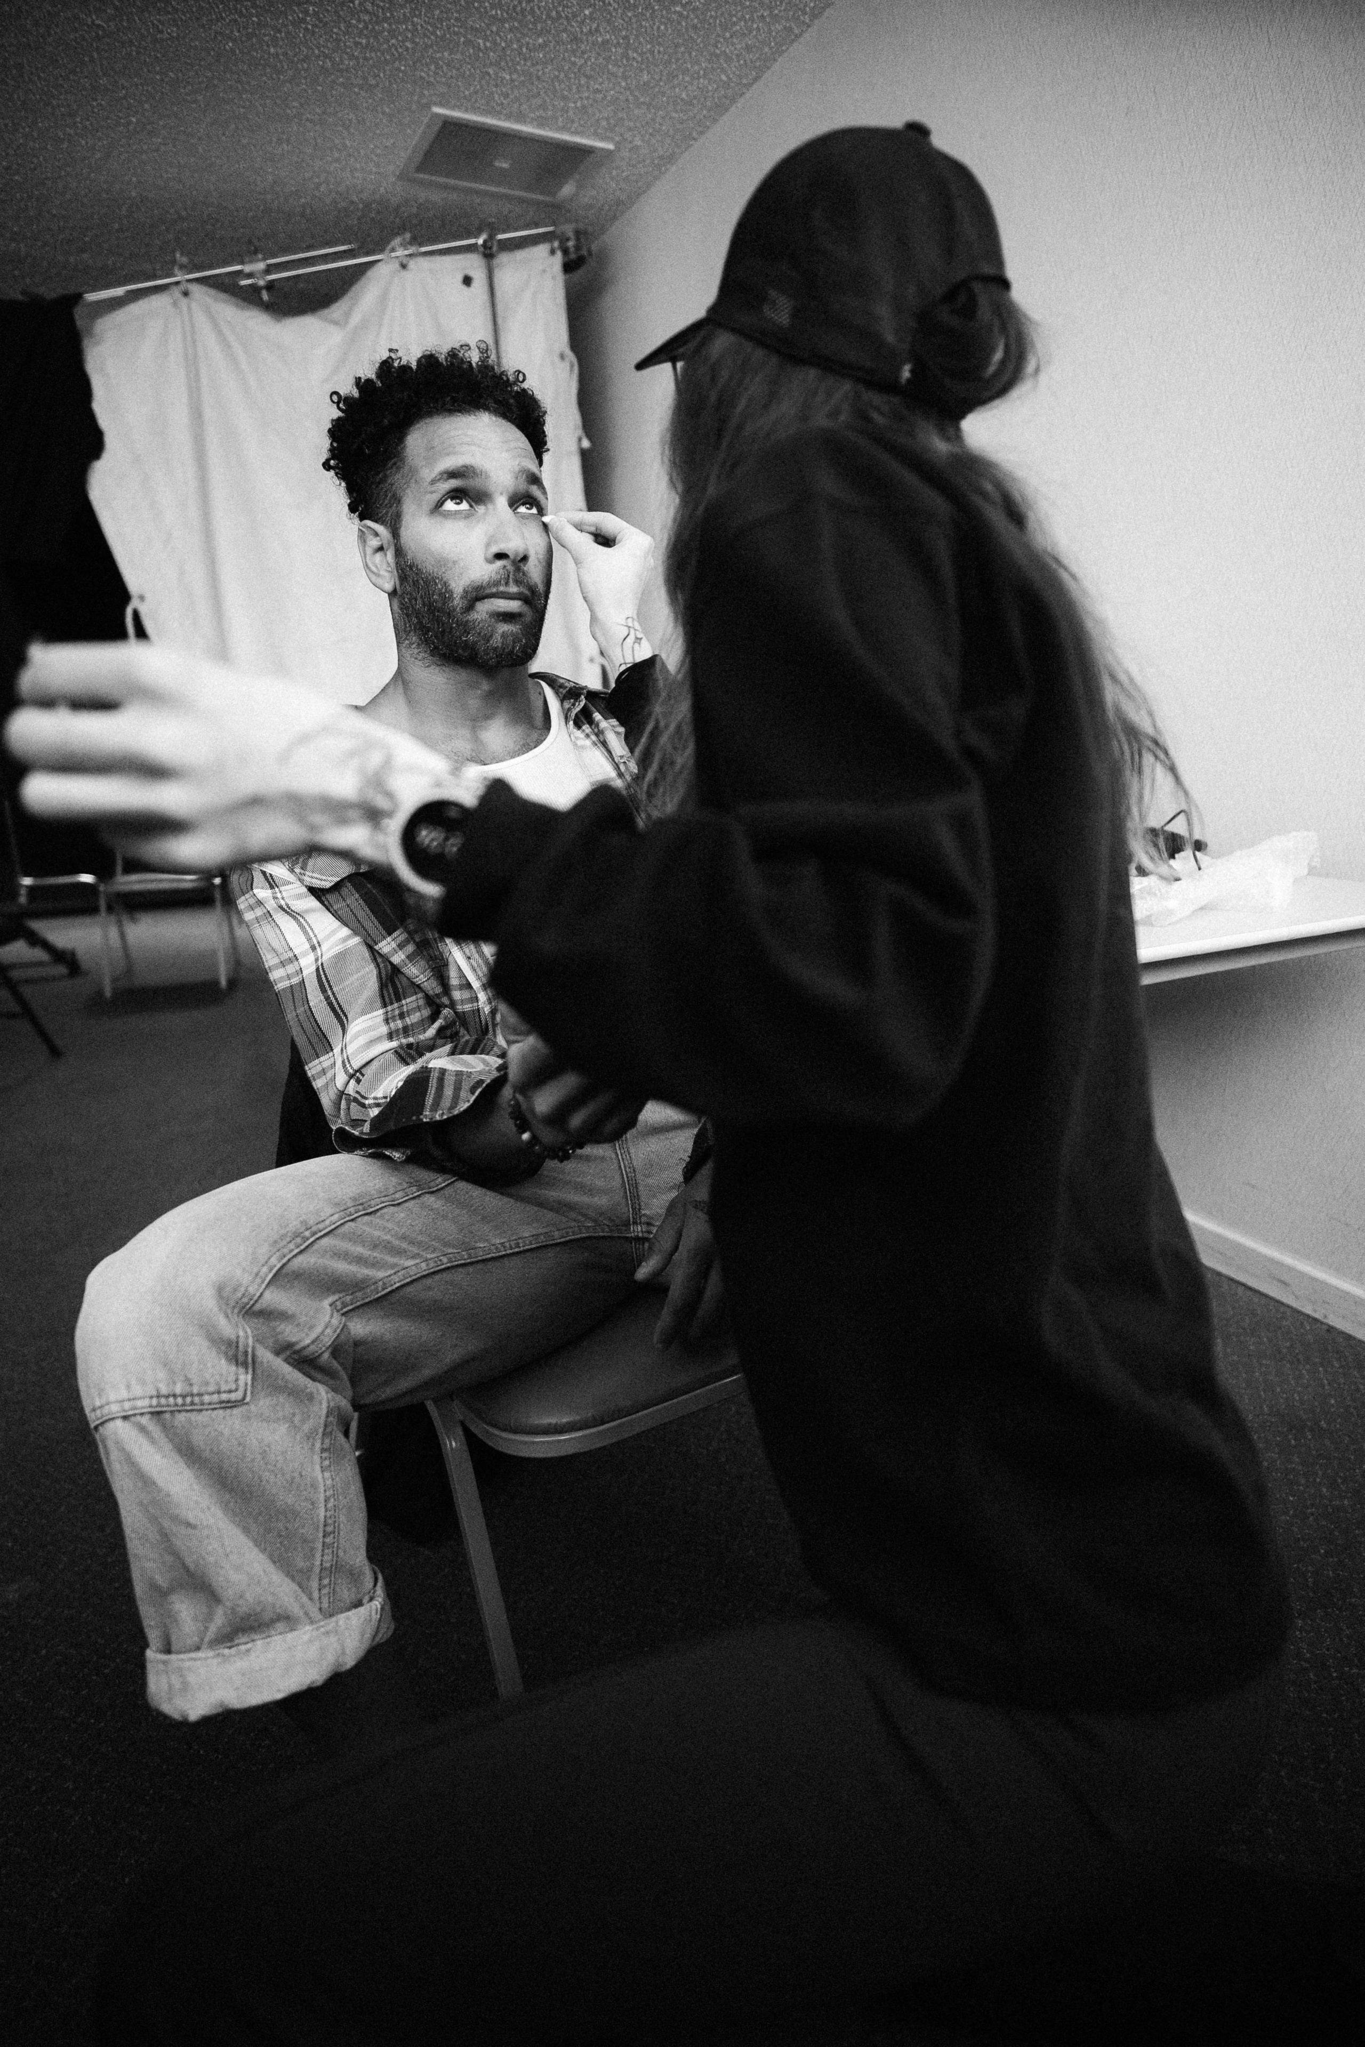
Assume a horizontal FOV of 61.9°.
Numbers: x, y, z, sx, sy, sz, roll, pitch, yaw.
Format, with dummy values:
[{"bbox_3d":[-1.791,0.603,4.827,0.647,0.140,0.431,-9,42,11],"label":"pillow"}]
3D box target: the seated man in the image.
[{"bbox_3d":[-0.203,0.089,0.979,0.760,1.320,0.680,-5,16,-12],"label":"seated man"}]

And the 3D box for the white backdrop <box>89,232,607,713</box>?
[{"bbox_3d":[-1.167,-1.410,4.009,1.754,2.150,0.180,2,16,14],"label":"white backdrop"}]

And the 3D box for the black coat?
[{"bbox_3d":[0.124,-0.022,0.732,0.510,0.670,0.540,8,18,31],"label":"black coat"}]

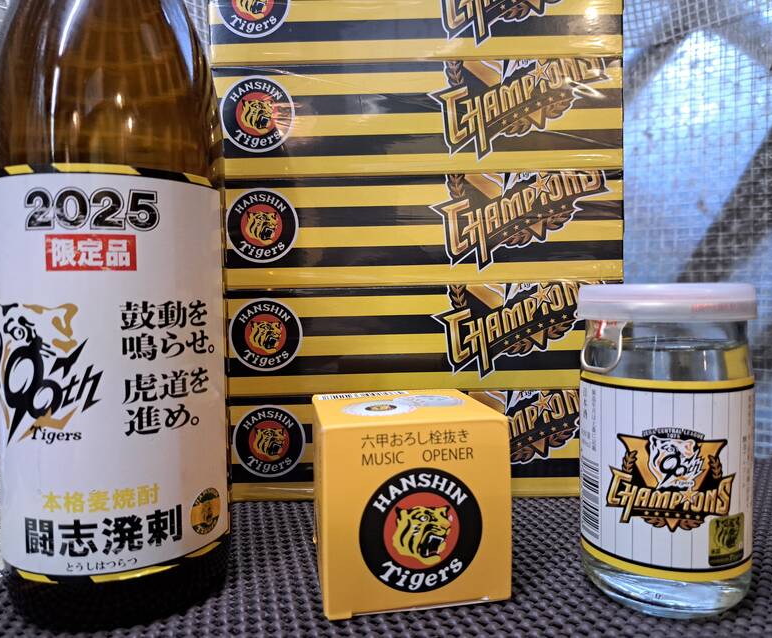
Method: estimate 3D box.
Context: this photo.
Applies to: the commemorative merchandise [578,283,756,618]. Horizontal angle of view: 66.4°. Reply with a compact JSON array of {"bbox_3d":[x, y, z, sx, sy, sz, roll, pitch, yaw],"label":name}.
[{"bbox_3d":[0.099,0.042,0.212,0.057,0.109,0.057,0,3,23],"label":"commemorative merchandise"}]

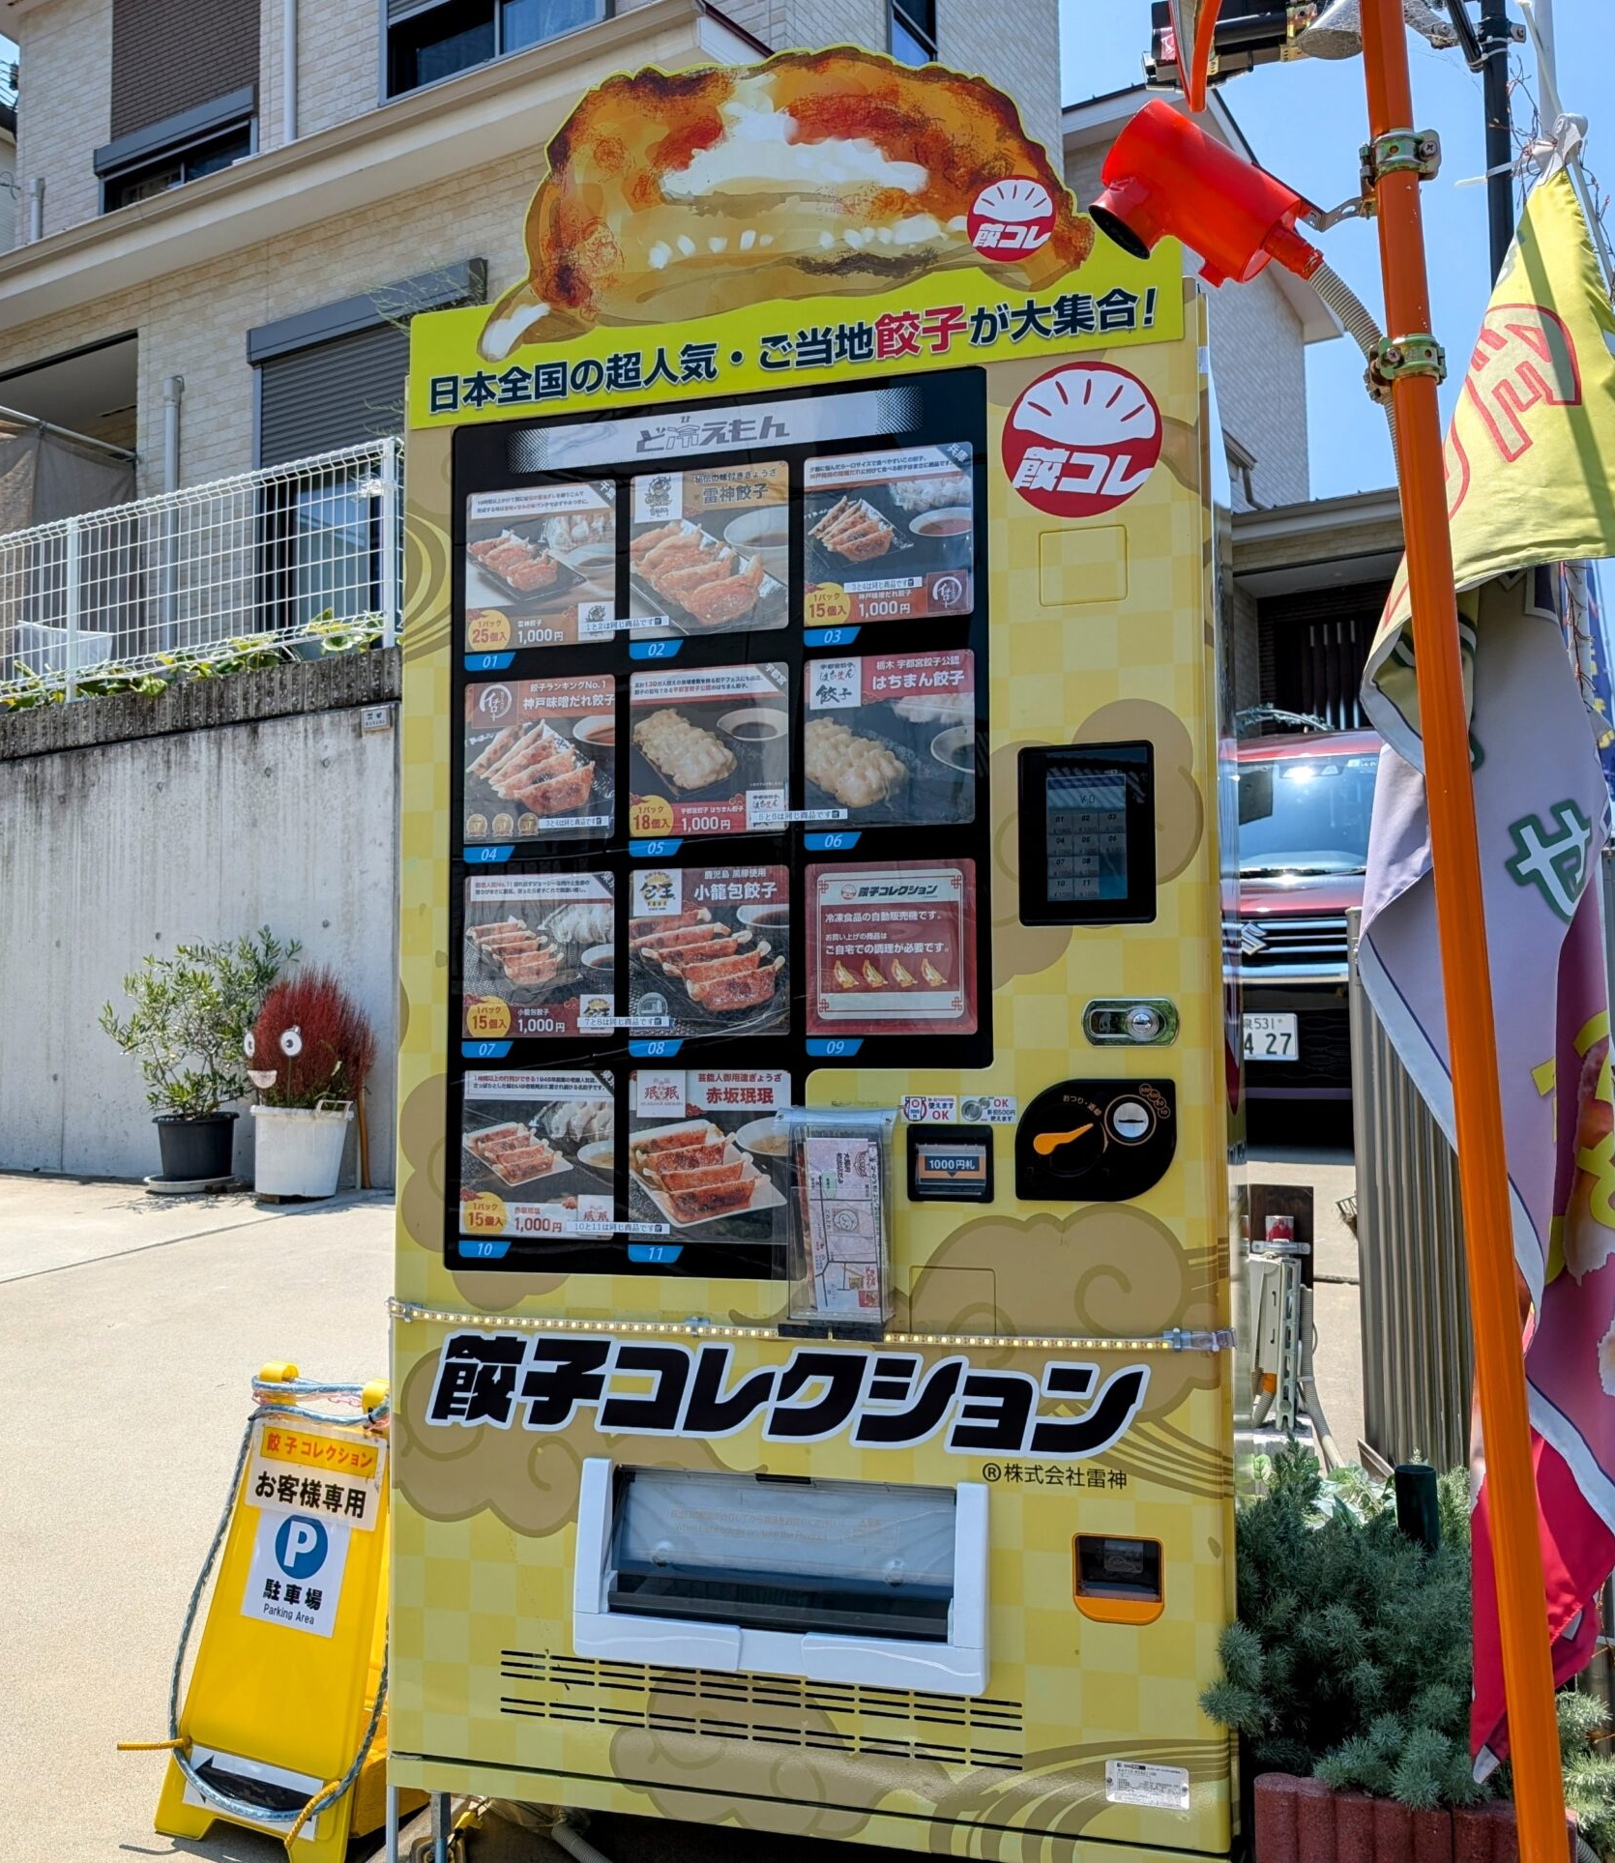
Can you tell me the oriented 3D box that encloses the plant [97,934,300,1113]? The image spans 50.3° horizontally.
[{"bbox_3d":[-2.219,0.334,6.250,0.690,0.670,0.600,-3,-5,29],"label":"plant"}]

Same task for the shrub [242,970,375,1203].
[{"bbox_3d":[-1.724,0.532,5.950,0.440,0.800,0.430,-3,-5,29],"label":"shrub"}]

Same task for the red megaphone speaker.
[{"bbox_3d":[0.462,-0.856,1.980,0.260,0.150,0.115,35,-20,13],"label":"red megaphone speaker"}]

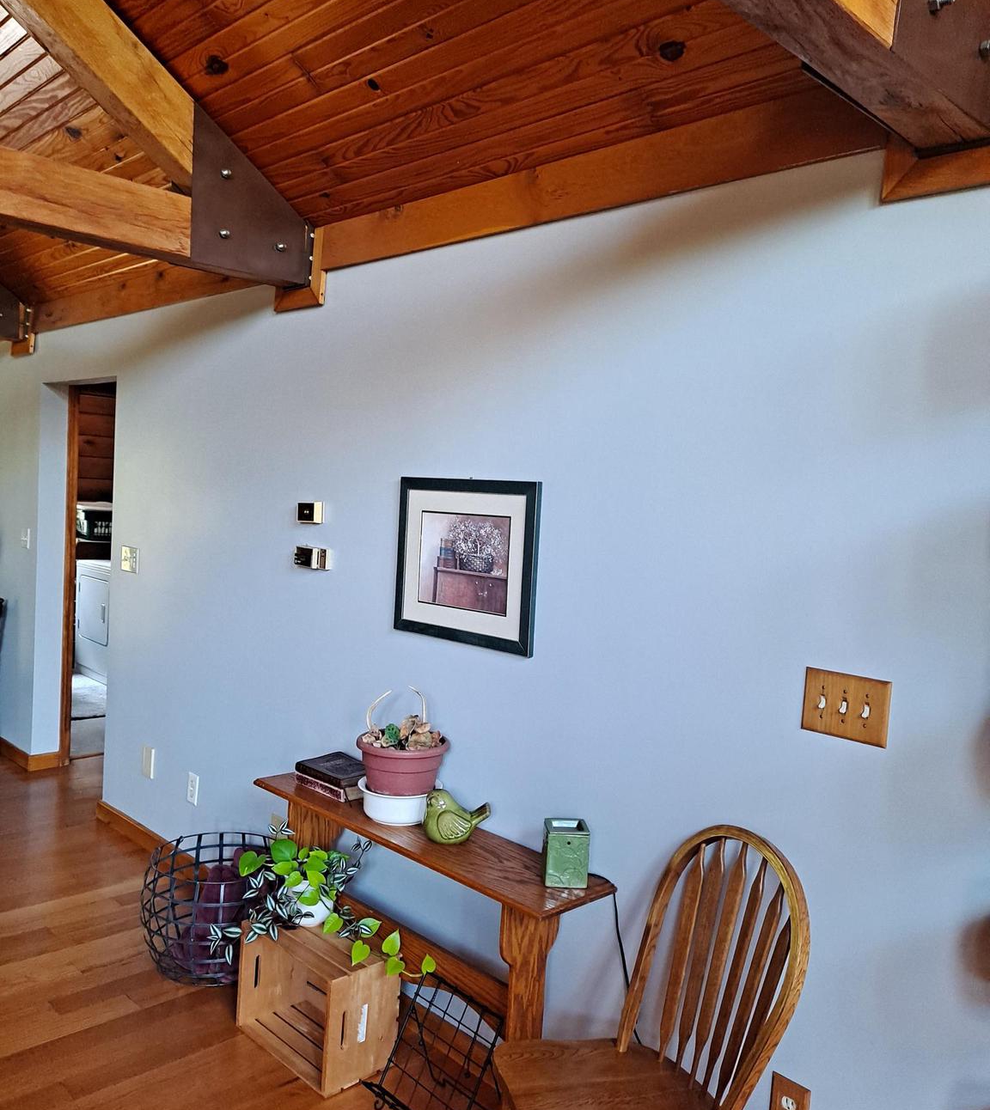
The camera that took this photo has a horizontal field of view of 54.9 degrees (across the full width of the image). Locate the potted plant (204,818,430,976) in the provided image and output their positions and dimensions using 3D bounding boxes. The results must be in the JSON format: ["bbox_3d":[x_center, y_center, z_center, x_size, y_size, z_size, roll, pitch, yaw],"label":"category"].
[{"bbox_3d":[-0.486,1.019,2.773,0.640,0.350,0.330,7,5,44],"label":"potted plant"}]

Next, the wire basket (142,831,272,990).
[{"bbox_3d":[-0.919,1.181,3.197,0.485,0.380,0.485,7,5,44],"label":"wire basket"}]

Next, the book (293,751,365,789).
[{"bbox_3d":[-0.482,0.672,2.977,0.214,0.033,0.170,6,5,39],"label":"book"}]

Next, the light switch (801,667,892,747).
[{"bbox_3d":[0.704,0.307,1.926,0.176,0.131,0.020,7,5,44],"label":"light switch"}]

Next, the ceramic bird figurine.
[{"bbox_3d":[-0.092,0.704,2.588,0.185,0.136,0.122,1,4,-28],"label":"ceramic bird figurine"}]

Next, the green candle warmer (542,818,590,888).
[{"bbox_3d":[0.174,0.735,2.352,0.100,0.134,0.102,3,4,-4],"label":"green candle warmer"}]

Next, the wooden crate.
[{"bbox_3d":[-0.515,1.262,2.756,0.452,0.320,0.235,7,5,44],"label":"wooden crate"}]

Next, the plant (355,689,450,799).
[{"bbox_3d":[-0.263,0.553,2.727,0.268,0.340,0.268,3,4,0],"label":"plant"}]

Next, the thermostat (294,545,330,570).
[{"bbox_3d":[-0.622,0.010,3.225,0.180,0.073,0.034,7,5,44],"label":"thermostat"}]

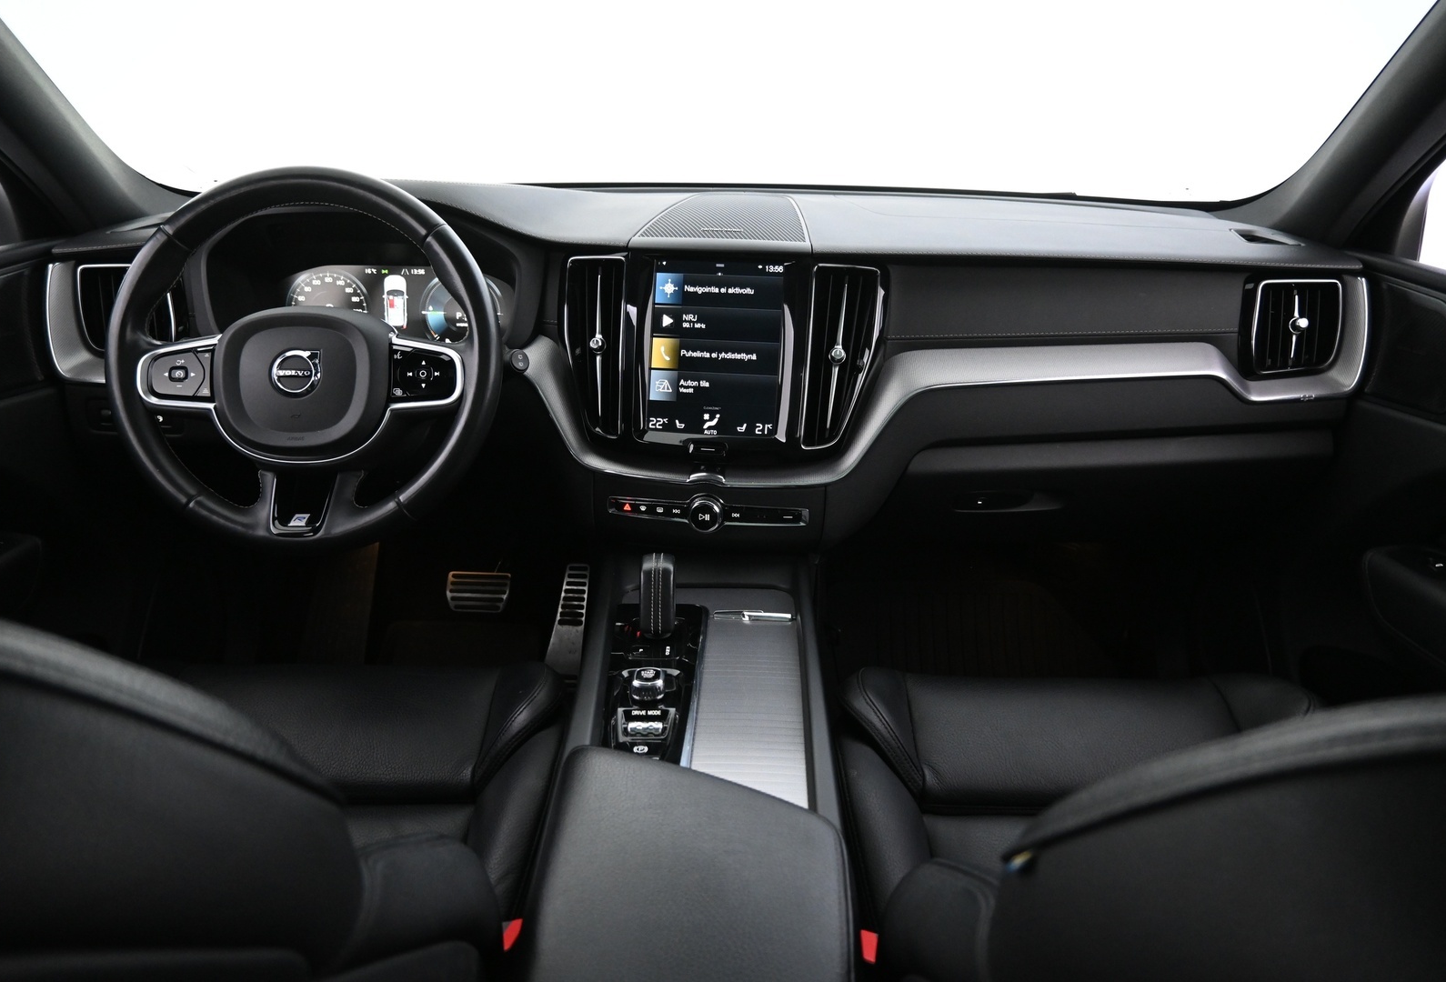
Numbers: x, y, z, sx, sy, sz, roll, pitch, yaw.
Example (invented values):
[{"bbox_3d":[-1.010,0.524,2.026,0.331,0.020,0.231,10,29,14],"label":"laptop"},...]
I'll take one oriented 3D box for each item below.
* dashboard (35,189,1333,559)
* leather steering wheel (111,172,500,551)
[{"bbox_3d":[-0.021,-0.196,1.260,1.470,0.335,0.580,1,22,0],"label":"dashboard"},{"bbox_3d":[-0.401,-0.128,0.958,0.373,0.368,0.090,0,-2,-1],"label":"leather steering wheel"}]

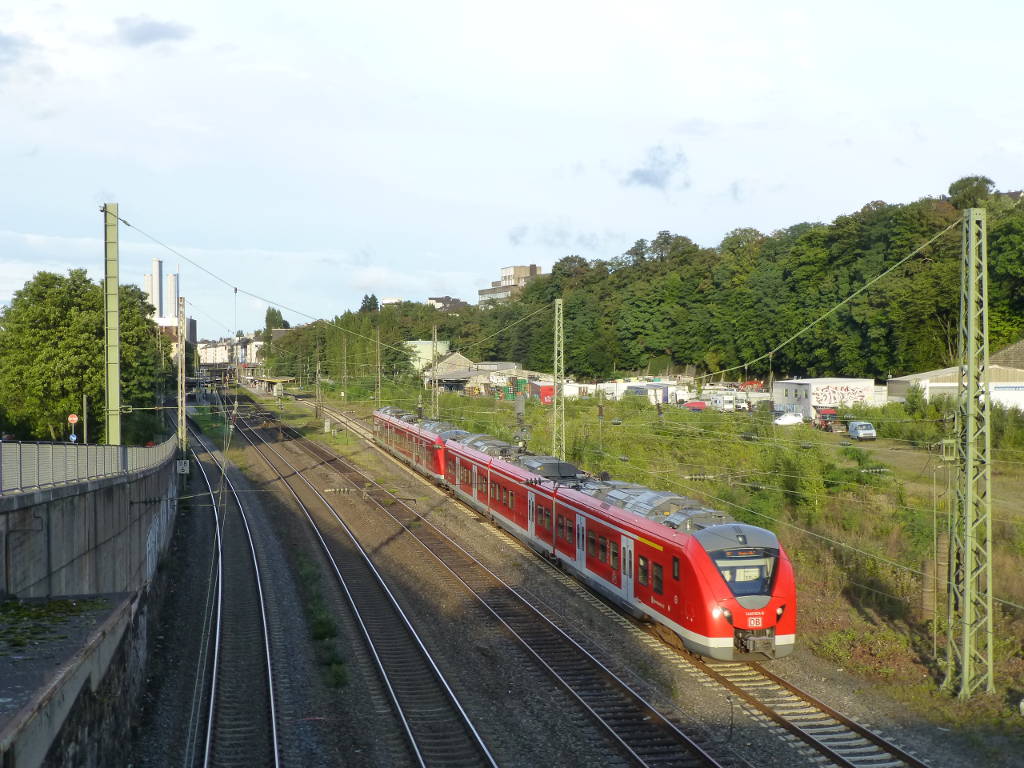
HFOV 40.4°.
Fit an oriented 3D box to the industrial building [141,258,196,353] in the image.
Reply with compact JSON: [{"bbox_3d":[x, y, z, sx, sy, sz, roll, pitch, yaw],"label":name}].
[{"bbox_3d":[-173.000,-31.500,700.000,30.000,63.000,30.000,0,1,-14],"label":"industrial building"}]

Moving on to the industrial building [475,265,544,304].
[{"bbox_3d":[0.000,-34.200,490.000,18.000,15.000,28.000,0,1,-18],"label":"industrial building"}]

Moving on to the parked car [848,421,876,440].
[{"bbox_3d":[37.650,5.050,149.500,1.800,1.930,4.600,0,1,-2],"label":"parked car"}]

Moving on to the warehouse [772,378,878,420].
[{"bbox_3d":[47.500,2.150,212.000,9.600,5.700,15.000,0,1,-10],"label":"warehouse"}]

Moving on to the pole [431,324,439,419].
[{"bbox_3d":[-8.280,0.140,150.000,0.700,13.000,0.700,0,1,-12],"label":"pole"}]

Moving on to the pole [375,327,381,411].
[{"bbox_3d":[-20.560,-1.500,213.000,0.650,14.300,0.650,0,1,-12],"label":"pole"}]

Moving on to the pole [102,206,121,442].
[{"bbox_3d":[-10.580,-1.100,36.800,0.400,7.350,0.400,0,1,-10],"label":"pole"}]

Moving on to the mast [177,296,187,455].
[{"bbox_3d":[-20.750,0.800,87.500,0.600,12.500,0.600,0,1,-12],"label":"mast"}]

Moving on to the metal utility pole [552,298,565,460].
[{"bbox_3d":[3.060,1.060,90.000,0.780,13.000,0.780,0,1,-12],"label":"metal utility pole"}]

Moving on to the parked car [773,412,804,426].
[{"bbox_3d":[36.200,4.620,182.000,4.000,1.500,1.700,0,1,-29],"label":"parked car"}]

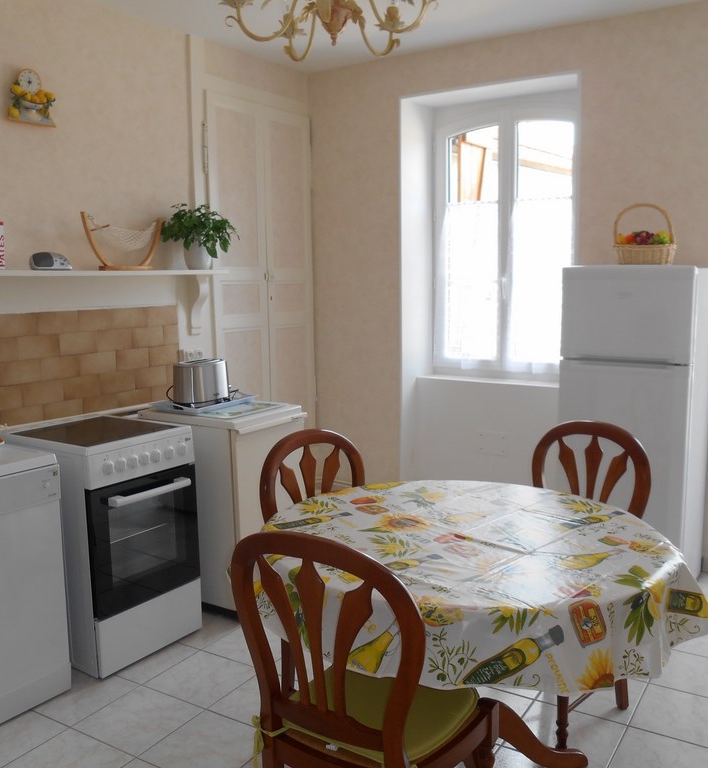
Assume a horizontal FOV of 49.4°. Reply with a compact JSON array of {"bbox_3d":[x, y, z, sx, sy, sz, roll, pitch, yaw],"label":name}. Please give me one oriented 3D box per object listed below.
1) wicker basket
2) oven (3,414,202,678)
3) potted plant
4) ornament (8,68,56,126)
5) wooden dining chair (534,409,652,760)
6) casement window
[{"bbox_3d":[1.268,-0.646,3.365,0.240,0.270,0.190,4,9,32],"label":"wicker basket"},{"bbox_3d":[-1.011,0.599,3.095,0.620,0.845,0.505,5,9,35],"label":"oven"},{"bbox_3d":[-0.770,-0.727,3.812,0.310,0.325,0.330,-1,8,0],"label":"potted plant"},{"bbox_3d":[-1.300,-1.164,3.127,0.055,0.210,0.200,4,9,32],"label":"ornament"},{"bbox_3d":[0.621,0.614,2.475,0.500,0.945,0.460,-7,10,-41],"label":"wooden dining chair"},{"bbox_3d":[0.903,-0.836,4.485,0.970,1.610,0.090,4,9,32],"label":"casement window"}]

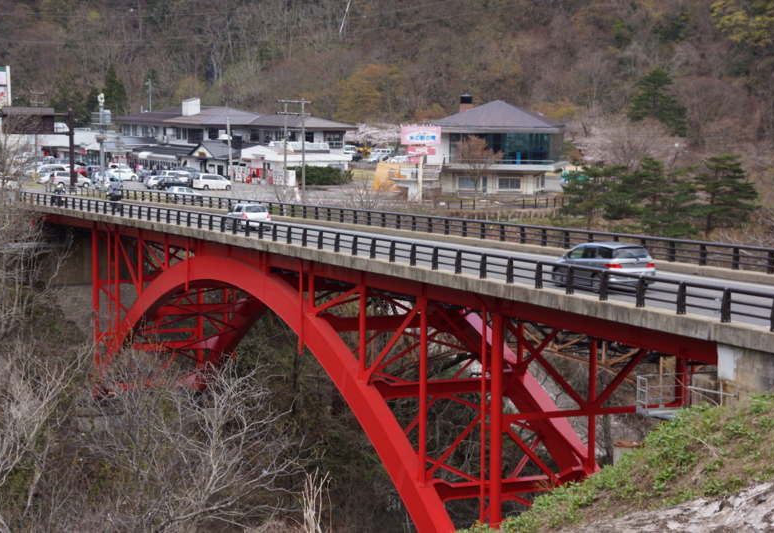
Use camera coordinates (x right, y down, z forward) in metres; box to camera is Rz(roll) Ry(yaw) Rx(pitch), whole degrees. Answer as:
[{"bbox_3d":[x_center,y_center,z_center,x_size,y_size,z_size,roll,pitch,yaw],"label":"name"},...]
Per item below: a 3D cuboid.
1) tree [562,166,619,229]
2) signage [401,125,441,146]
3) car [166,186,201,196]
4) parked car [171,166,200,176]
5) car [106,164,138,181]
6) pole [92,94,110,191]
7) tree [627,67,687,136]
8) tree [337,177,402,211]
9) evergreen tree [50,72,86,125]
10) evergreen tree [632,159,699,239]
[{"bbox_3d":[16.407,-5.672,126.000,4.500,5.300,4.600,0,6,0],"label":"tree"},{"bbox_3d":[3.350,-12.720,151.000,3.850,1.800,0.300,0,6,2],"label":"signage"},{"bbox_3d":[-20.343,-7.269,157.000,4.300,1.460,1.700,-3,6,-29],"label":"car"},{"bbox_3d":[-25.786,-12.124,201.000,4.400,1.500,1.750,-3,6,-30],"label":"parked car"},{"bbox_3d":[-33.634,-11.591,197.000,4.500,1.480,1.750,-3,6,-32],"label":"car"},{"bbox_3d":[-30.056,-13.077,164.000,1.900,10.400,1.400,1,5,0],"label":"pole"},{"bbox_3d":[40.355,-24.019,232.000,8.500,12.000,9.000,0,6,0],"label":"tree"},{"bbox_3d":[-1.530,-6.209,136.000,5.000,3.500,5.500,0,6,0],"label":"tree"},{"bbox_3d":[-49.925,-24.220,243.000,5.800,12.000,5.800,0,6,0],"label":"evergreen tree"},{"bbox_3d":[23.555,-5.772,132.000,6.200,7.000,6.000,1,5,0],"label":"evergreen tree"}]

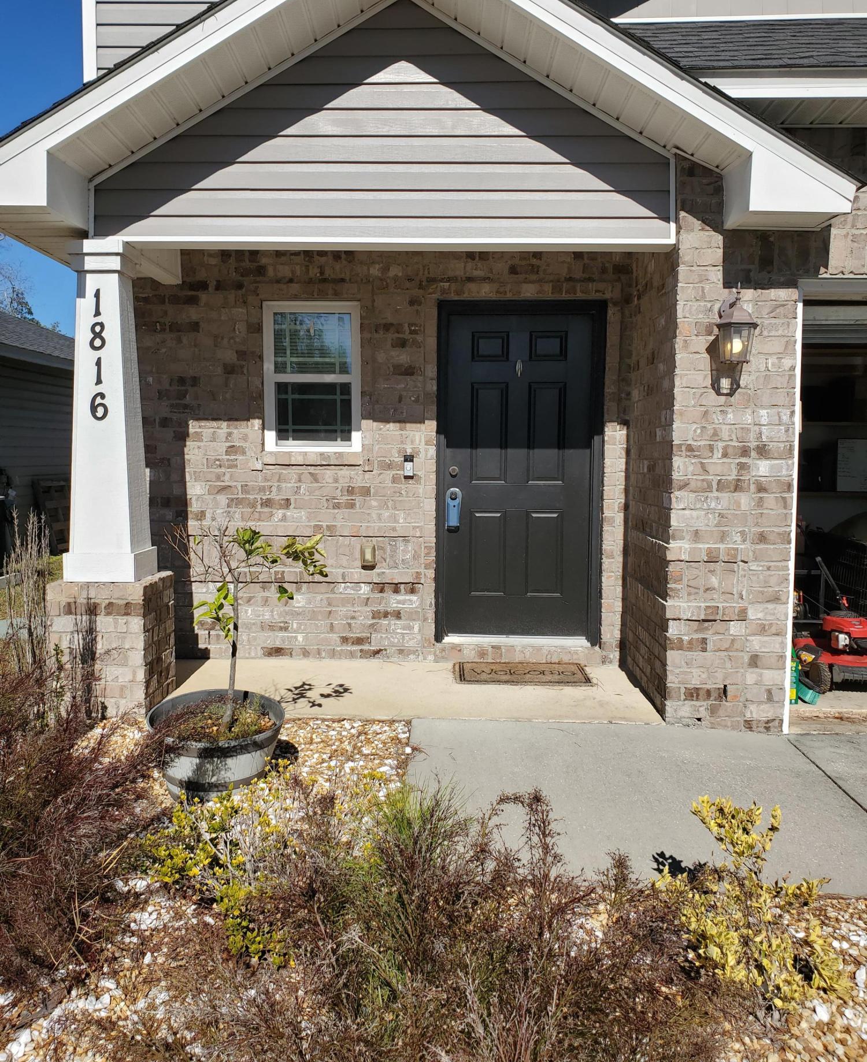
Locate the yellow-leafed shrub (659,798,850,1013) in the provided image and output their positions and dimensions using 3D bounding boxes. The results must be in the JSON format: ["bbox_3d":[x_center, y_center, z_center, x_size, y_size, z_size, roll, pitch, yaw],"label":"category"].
[{"bbox_3d":[0.826,0.980,2.305,0.450,0.460,0.400,1,4,1],"label":"yellow-leafed shrub"}]

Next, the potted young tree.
[{"bbox_3d":[-0.790,0.526,3.547,0.710,1.100,0.600,1,4,1],"label":"potted young tree"}]

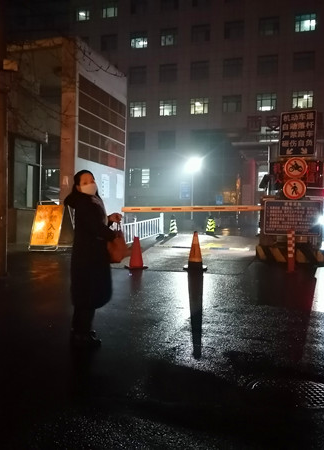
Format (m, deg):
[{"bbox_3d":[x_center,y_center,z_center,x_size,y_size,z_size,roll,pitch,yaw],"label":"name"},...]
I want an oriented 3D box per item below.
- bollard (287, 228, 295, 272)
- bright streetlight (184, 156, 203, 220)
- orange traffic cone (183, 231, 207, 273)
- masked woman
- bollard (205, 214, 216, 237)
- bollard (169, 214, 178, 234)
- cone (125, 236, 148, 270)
[{"bbox_3d":[2.372,0.481,8.600,0.130,0.780,0.130,1,0,0],"label":"bollard"},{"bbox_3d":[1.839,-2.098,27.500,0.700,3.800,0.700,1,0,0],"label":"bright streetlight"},{"bbox_3d":[0.623,0.477,8.750,0.430,0.720,0.430,1,0,0],"label":"orange traffic cone"},{"bbox_3d":[-0.641,0.300,4.350,0.480,1.620,0.490,1,0,28],"label":"masked woman"},{"bbox_3d":[1.845,0.000,17.800,0.380,0.730,0.380,1,0,0],"label":"bollard"},{"bbox_3d":[0.449,0.004,17.800,0.360,0.730,0.360,1,0,0],"label":"bollard"},{"bbox_3d":[-0.477,0.516,8.850,0.420,0.580,0.420,1,0,0],"label":"cone"}]

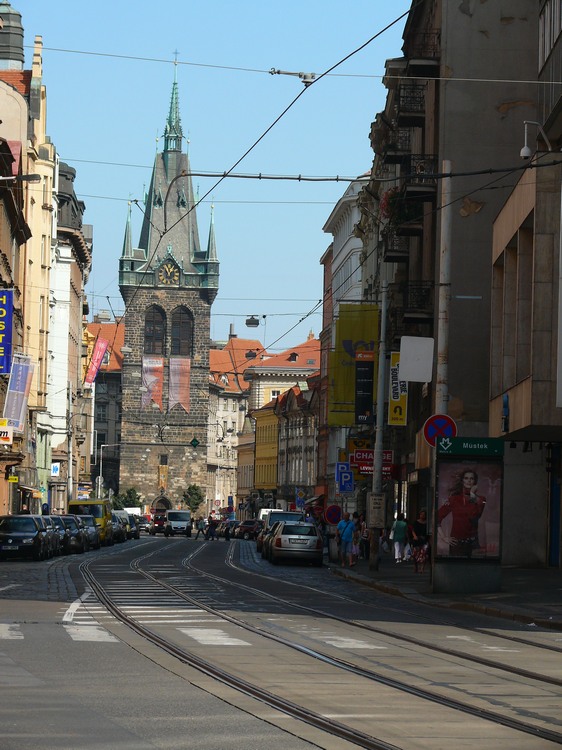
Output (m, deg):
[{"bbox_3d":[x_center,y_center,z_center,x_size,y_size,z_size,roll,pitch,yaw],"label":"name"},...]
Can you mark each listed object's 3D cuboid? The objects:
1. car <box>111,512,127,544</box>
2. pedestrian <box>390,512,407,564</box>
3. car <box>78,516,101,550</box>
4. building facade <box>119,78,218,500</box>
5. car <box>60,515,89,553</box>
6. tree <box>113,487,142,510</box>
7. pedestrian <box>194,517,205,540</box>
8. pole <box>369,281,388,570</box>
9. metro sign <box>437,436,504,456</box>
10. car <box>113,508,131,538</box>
[{"bbox_3d":[-10.200,9.071,173.500,1.770,1.550,4.300,1,-3,-1],"label":"car"},{"bbox_3d":[3.846,5.328,96.000,0.520,1.640,0.380,0,-3,0],"label":"pedestrian"},{"bbox_3d":[-8.620,6.751,126.500,1.760,1.480,4.300,0,-3,0],"label":"car"},{"bbox_3d":[-15.600,-10.900,411.000,13.700,65.000,12.500,2,-3,-5],"label":"building facade"},{"bbox_3d":[-8.600,6.263,116.000,1.750,1.460,4.300,0,-3,0],"label":"car"},{"bbox_3d":[-20.062,17.187,385.000,4.000,5.300,4.000,0,-3,0],"label":"tree"},{"bbox_3d":[-5.912,11.187,215.000,0.700,1.690,0.500,1,-3,0],"label":"pedestrian"},{"bbox_3d":[2.796,1.440,83.200,0.300,8.250,0.300,2,-3,0],"label":"pole"},{"bbox_3d":[3.480,1.317,54.100,1.250,0.360,0.220,2,-3,-10],"label":"metro sign"},{"bbox_3d":[-9.750,8.818,171.000,1.780,1.620,4.400,0,-3,-1],"label":"car"}]

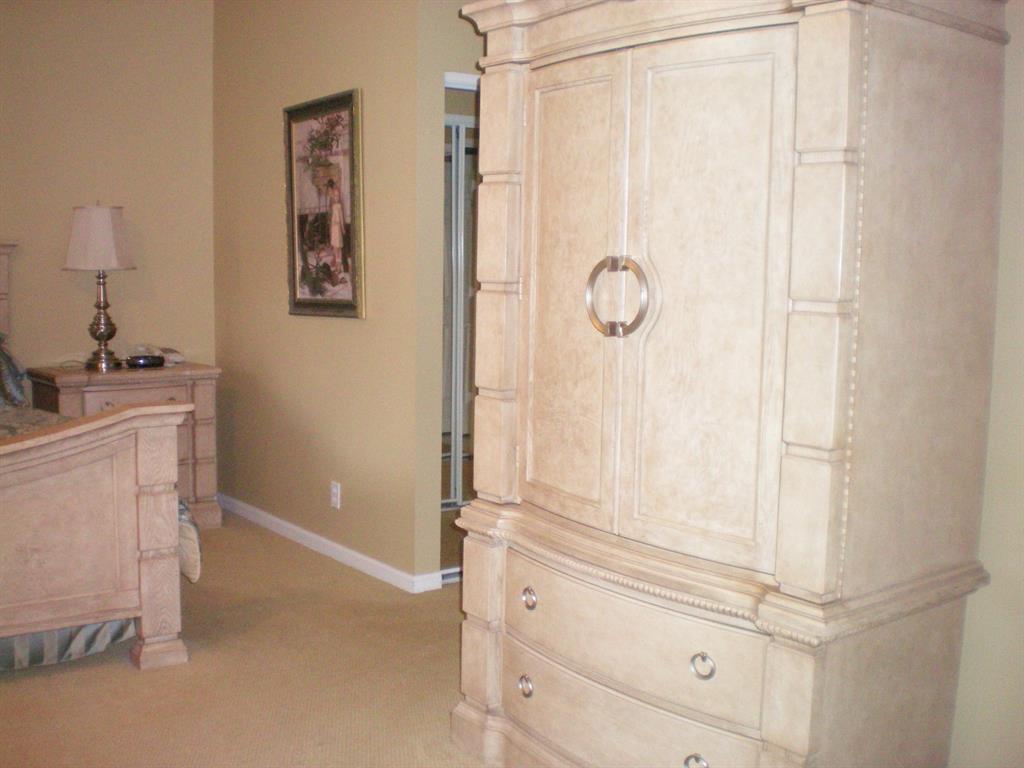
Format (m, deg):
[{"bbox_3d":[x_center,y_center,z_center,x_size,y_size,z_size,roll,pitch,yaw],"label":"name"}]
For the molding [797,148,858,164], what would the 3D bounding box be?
[{"bbox_3d":[0.581,-0.416,2.064,0.045,0.023,0.110,-4,8,-37],"label":"molding"}]

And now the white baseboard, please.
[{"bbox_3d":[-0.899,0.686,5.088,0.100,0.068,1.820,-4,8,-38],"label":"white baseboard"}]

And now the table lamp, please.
[{"bbox_3d":[-1.868,-0.435,5.117,0.335,0.760,0.335,-4,8,-38],"label":"table lamp"}]

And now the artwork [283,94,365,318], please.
[{"bbox_3d":[-0.786,-0.734,4.708,0.040,0.900,0.600,-6,9,-38],"label":"artwork"}]

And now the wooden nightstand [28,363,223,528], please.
[{"bbox_3d":[-1.794,0.311,5.252,0.740,0.750,0.440,-4,8,-38],"label":"wooden nightstand"}]

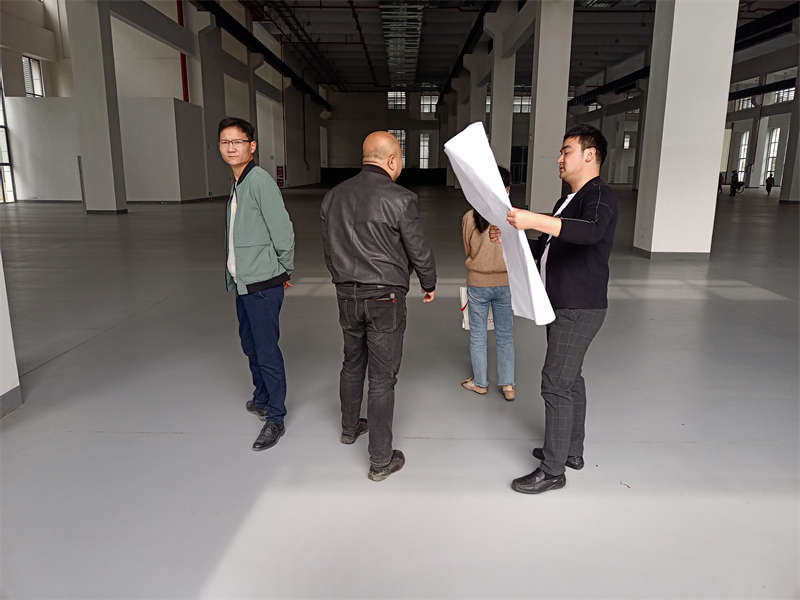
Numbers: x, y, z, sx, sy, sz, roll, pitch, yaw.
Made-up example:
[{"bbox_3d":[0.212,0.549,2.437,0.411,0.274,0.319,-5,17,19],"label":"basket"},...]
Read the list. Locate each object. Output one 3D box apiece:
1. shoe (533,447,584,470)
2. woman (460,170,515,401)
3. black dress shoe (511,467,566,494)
[{"bbox_3d":[0.859,0.825,3.253,0.283,0.100,0.105,8,15,32],"label":"shoe"},{"bbox_3d":[0.611,-0.113,4.070,0.430,1.575,0.360,1,12,3],"label":"woman"},{"bbox_3d":[0.694,0.884,2.978,0.283,0.100,0.105,-3,13,-14],"label":"black dress shoe"}]

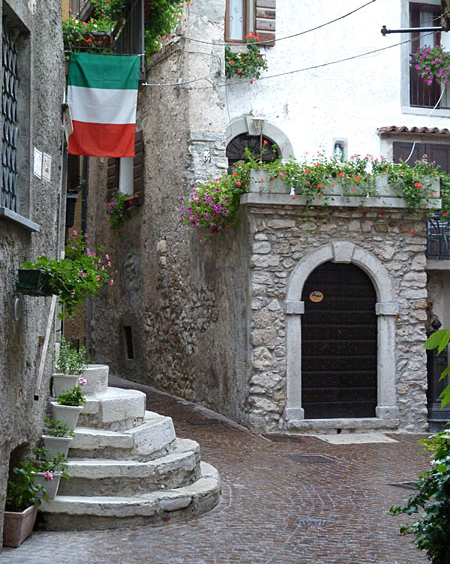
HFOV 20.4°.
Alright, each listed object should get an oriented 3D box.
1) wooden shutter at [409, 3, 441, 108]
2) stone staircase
[{"bbox_3d":[3.645,-4.138,22.800,0.660,1.940,0.070,0,-1,-23],"label":"wooden shutter"},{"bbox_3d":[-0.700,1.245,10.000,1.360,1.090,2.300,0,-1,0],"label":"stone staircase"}]

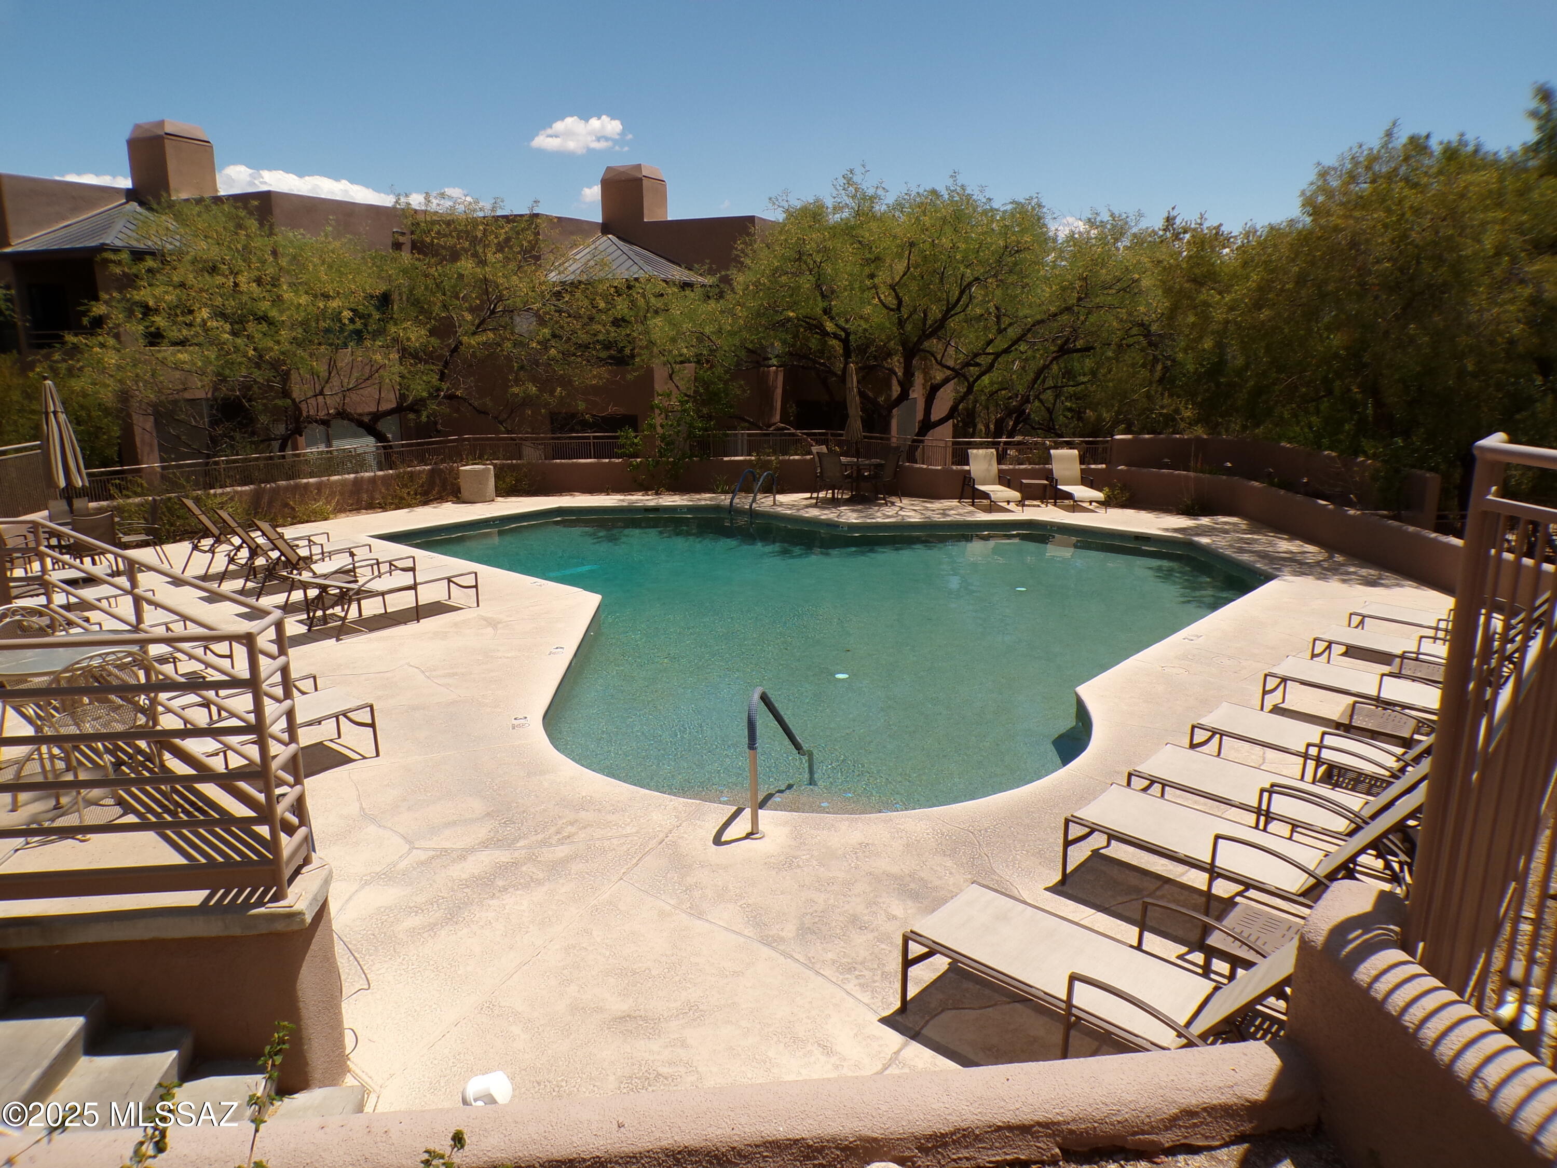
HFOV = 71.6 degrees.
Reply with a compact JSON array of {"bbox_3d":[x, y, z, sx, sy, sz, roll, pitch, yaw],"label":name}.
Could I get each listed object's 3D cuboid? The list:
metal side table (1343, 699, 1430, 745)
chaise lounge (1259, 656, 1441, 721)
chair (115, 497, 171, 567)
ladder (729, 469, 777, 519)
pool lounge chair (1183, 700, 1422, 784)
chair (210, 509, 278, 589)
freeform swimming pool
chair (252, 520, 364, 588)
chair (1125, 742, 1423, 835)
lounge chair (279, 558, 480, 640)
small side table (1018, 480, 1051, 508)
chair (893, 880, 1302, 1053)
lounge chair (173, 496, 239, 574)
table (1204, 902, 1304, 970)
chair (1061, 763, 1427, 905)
[{"bbox_3d":[4.153,1.147,7.521,0.459,0.408,0.459,10,17,39],"label":"metal side table"},{"bbox_3d":[4.717,0.679,8.222,1.749,1.005,0.753,10,17,39],"label":"chaise lounge"},{"bbox_3d":[-8.529,-0.638,14.372,0.660,0.930,0.600,-13,18,-42],"label":"chair"},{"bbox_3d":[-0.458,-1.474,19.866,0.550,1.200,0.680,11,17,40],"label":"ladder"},{"bbox_3d":[3.708,0.942,7.084,1.749,1.005,0.753,11,17,40],"label":"pool lounge chair"},{"bbox_3d":[-6.199,-0.536,13.825,0.753,1.005,1.749,10,17,40],"label":"chair"},{"bbox_3d":[-0.147,0.528,14.066,12.800,1.300,13.000,0,13,0],"label":"freeform swimming pool"},{"bbox_3d":[-5.347,-0.358,13.019,0.753,1.005,1.749,11,17,41],"label":"chair"},{"bbox_3d":[2.929,1.086,6.092,1.701,1.017,0.692,10,17,40],"label":"chair"},{"bbox_3d":[-4.228,0.071,11.645,0.692,0.668,1.909,10,17,39],"label":"lounge chair"},{"bbox_3d":[4.447,-1.572,18.764,0.430,0.410,0.430,0,13,3],"label":"small side table"},{"bbox_3d":[1.386,1.503,4.391,1.701,1.017,0.692,10,17,40],"label":"chair"},{"bbox_3d":[-6.980,-0.720,14.423,0.692,1.025,1.701,11,18,41],"label":"lounge chair"},{"bbox_3d":[2.198,1.768,4.827,0.449,0.408,0.449,10,17,39],"label":"table"},{"bbox_3d":[2.375,1.237,5.467,1.701,1.021,0.692,11,18,41],"label":"chair"}]

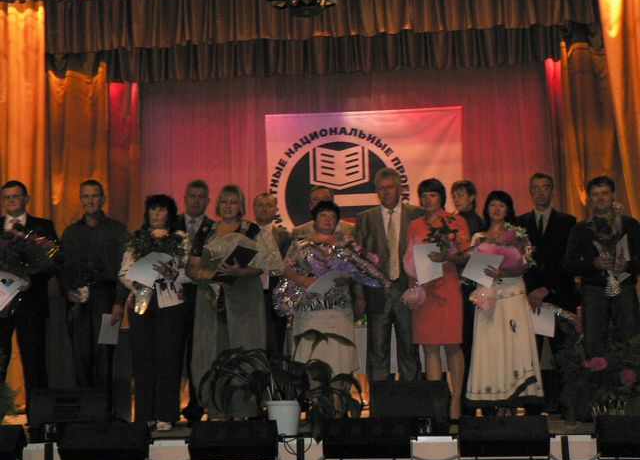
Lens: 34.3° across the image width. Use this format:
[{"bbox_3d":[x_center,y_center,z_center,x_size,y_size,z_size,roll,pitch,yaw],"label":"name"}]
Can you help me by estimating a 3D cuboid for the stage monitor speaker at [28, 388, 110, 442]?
[{"bbox_3d":[-1.662,1.222,6.884,0.490,0.333,0.390,-1,-5,3],"label":"stage monitor speaker"}]

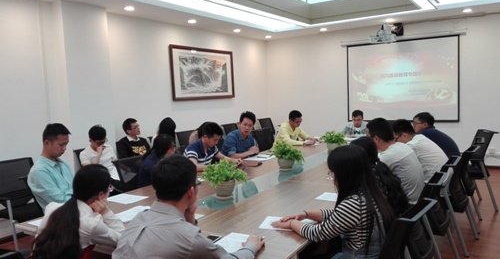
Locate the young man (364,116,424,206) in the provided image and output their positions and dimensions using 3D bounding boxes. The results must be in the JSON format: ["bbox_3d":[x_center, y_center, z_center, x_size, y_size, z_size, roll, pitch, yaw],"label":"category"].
[{"bbox_3d":[1.360,0.560,3.456,0.780,1.320,0.520,2,7,35],"label":"young man"}]

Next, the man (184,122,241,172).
[{"bbox_3d":[-0.420,0.541,3.859,0.720,1.220,0.560,2,7,35],"label":"man"}]

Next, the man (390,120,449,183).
[{"bbox_3d":[1.659,0.504,3.610,0.720,1.200,0.540,2,7,35],"label":"man"}]

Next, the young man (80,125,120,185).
[{"bbox_3d":[-1.698,0.590,4.376,0.780,1.260,0.520,3,8,38],"label":"young man"}]

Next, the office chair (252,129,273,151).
[{"bbox_3d":[0.440,0.502,5.352,0.580,0.930,0.540,2,7,35],"label":"office chair"}]

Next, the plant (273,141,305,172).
[{"bbox_3d":[0.359,0.265,3.539,0.310,0.280,0.310,-2,6,0],"label":"plant"}]

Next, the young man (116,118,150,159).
[{"bbox_3d":[-1.429,0.482,4.716,0.760,1.230,0.540,2,7,35],"label":"young man"}]

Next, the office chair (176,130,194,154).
[{"bbox_3d":[-0.843,0.535,6.030,0.580,0.970,0.560,2,7,35],"label":"office chair"}]

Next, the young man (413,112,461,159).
[{"bbox_3d":[2.061,0.420,4.140,0.720,1.230,0.540,2,7,35],"label":"young man"}]

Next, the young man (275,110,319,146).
[{"bbox_3d":[0.742,0.333,5.943,0.780,1.290,0.540,3,8,41],"label":"young man"}]

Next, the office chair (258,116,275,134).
[{"bbox_3d":[0.570,0.264,8.186,0.580,0.970,0.560,2,7,35],"label":"office chair"}]

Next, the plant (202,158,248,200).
[{"bbox_3d":[-0.206,0.415,2.956,0.360,0.310,0.360,-2,6,0],"label":"plant"}]

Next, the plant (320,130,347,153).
[{"bbox_3d":[1.119,0.176,4.832,0.350,0.310,0.350,2,7,35],"label":"plant"}]

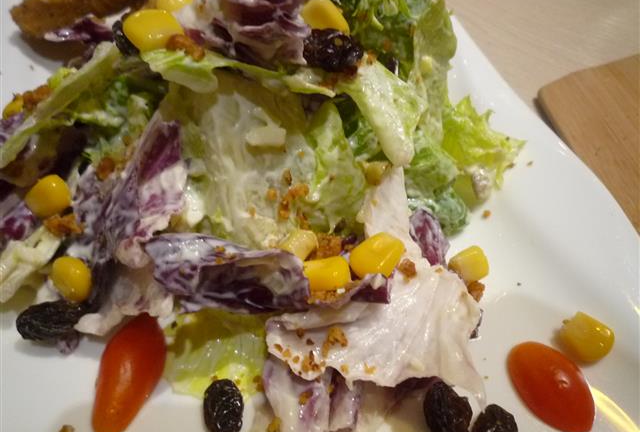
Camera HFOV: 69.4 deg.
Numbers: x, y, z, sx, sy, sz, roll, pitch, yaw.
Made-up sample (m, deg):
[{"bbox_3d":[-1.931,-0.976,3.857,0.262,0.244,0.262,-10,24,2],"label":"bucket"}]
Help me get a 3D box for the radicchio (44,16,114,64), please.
[{"bbox_3d":[-0.096,-0.069,0.183,0.029,0.016,0.020,-4,63,-2],"label":"radicchio"}]

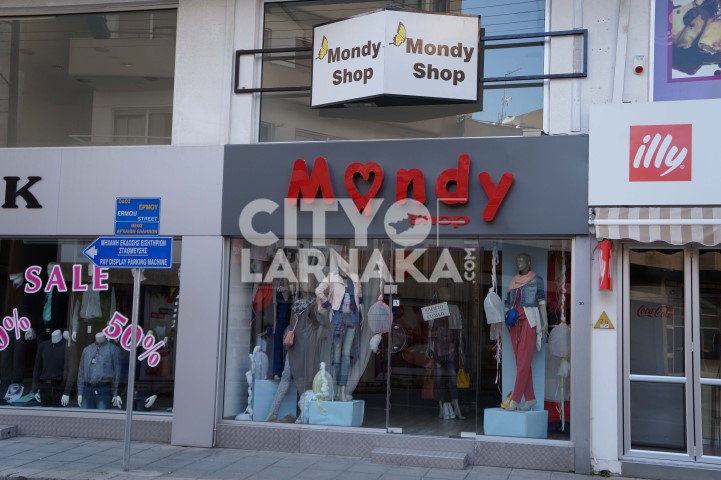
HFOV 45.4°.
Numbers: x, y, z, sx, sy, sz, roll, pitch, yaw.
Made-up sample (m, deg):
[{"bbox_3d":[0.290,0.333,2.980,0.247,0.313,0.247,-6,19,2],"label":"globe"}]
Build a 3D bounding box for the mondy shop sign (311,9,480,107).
[{"bbox_3d":[0.336,-2.065,9.770,1.967,0.995,0.422,0,-6,14],"label":"mondy shop sign"}]

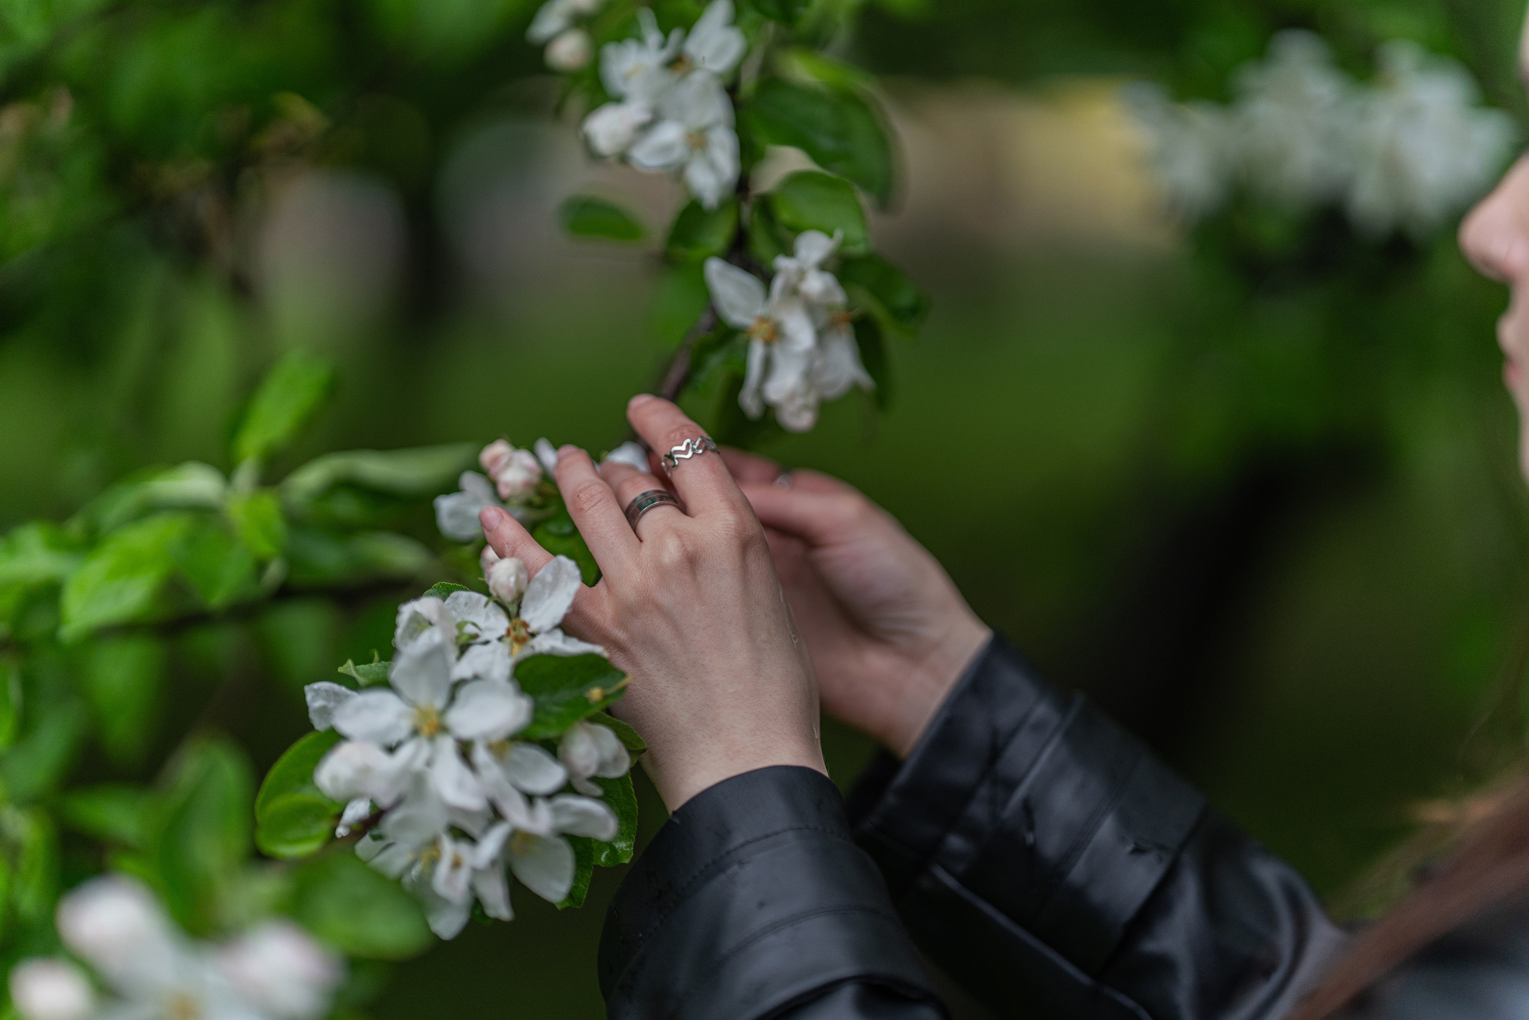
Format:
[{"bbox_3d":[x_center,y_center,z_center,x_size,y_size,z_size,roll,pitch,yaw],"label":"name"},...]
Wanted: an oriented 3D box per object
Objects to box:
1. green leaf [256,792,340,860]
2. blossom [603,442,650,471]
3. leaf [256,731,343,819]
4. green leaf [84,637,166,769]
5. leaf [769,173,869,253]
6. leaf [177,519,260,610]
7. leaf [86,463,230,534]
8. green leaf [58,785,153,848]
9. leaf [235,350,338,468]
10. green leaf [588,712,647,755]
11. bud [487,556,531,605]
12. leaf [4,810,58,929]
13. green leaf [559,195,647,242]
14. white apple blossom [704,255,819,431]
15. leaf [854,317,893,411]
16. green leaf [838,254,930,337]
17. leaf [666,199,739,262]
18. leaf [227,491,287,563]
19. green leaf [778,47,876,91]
[{"bbox_3d":[-0.140,0.094,1.080,0.025,0.020,0.015,0,5,0],"label":"green leaf"},{"bbox_3d":[-0.044,-0.016,1.150,0.015,0.012,0.012,0,5,0],"label":"blossom"},{"bbox_3d":[-0.140,0.080,1.090,0.027,0.027,0.016,0,5,0],"label":"leaf"},{"bbox_3d":[-0.252,0.075,1.420,0.032,0.056,0.012,-1,-20,-6],"label":"green leaf"},{"bbox_3d":[0.019,-0.105,1.280,0.037,0.030,0.016,0,6,0],"label":"leaf"},{"bbox_3d":[-0.197,0.019,1.300,0.031,0.034,0.015,0,6,0],"label":"leaf"},{"bbox_3d":[-0.218,-0.004,1.290,0.052,0.026,0.025,0,6,0],"label":"leaf"},{"bbox_3d":[-0.213,0.099,1.170,0.032,0.021,0.018,0,5,0],"label":"green leaf"},{"bbox_3d":[-0.184,-0.039,1.380,0.025,0.054,0.012,34,-2,35],"label":"leaf"},{"bbox_3d":[-0.046,0.067,1.090,0.019,0.014,0.014,0,5,0],"label":"green leaf"},{"bbox_3d":[-0.083,0.022,1.160,0.014,0.017,0.014,-5,6,0],"label":"bud"},{"bbox_3d":[-0.236,0.115,1.160,0.018,0.040,0.018,0,5,0],"label":"leaf"},{"bbox_3d":[-0.059,-0.106,1.320,0.033,0.010,0.022,12,41,5],"label":"green leaf"},{"bbox_3d":[-0.001,-0.059,1.270,0.040,0.060,0.038,2,6,14],"label":"white apple blossom"},{"bbox_3d":[0.039,-0.052,1.285,0.017,0.034,0.018,-1,6,-11],"label":"leaf"},{"bbox_3d":[0.043,-0.077,1.285,0.032,0.029,0.018,-1,6,-11],"label":"green leaf"},{"bbox_3d":[-0.020,-0.091,1.170,0.024,0.021,0.015,0,5,0],"label":"leaf"},{"bbox_3d":[-0.187,0.005,1.330,0.021,0.031,0.009,-22,-19,-25],"label":"leaf"},{"bbox_3d":[0.023,-0.158,1.300,0.040,0.012,0.024,15,30,8],"label":"green leaf"}]

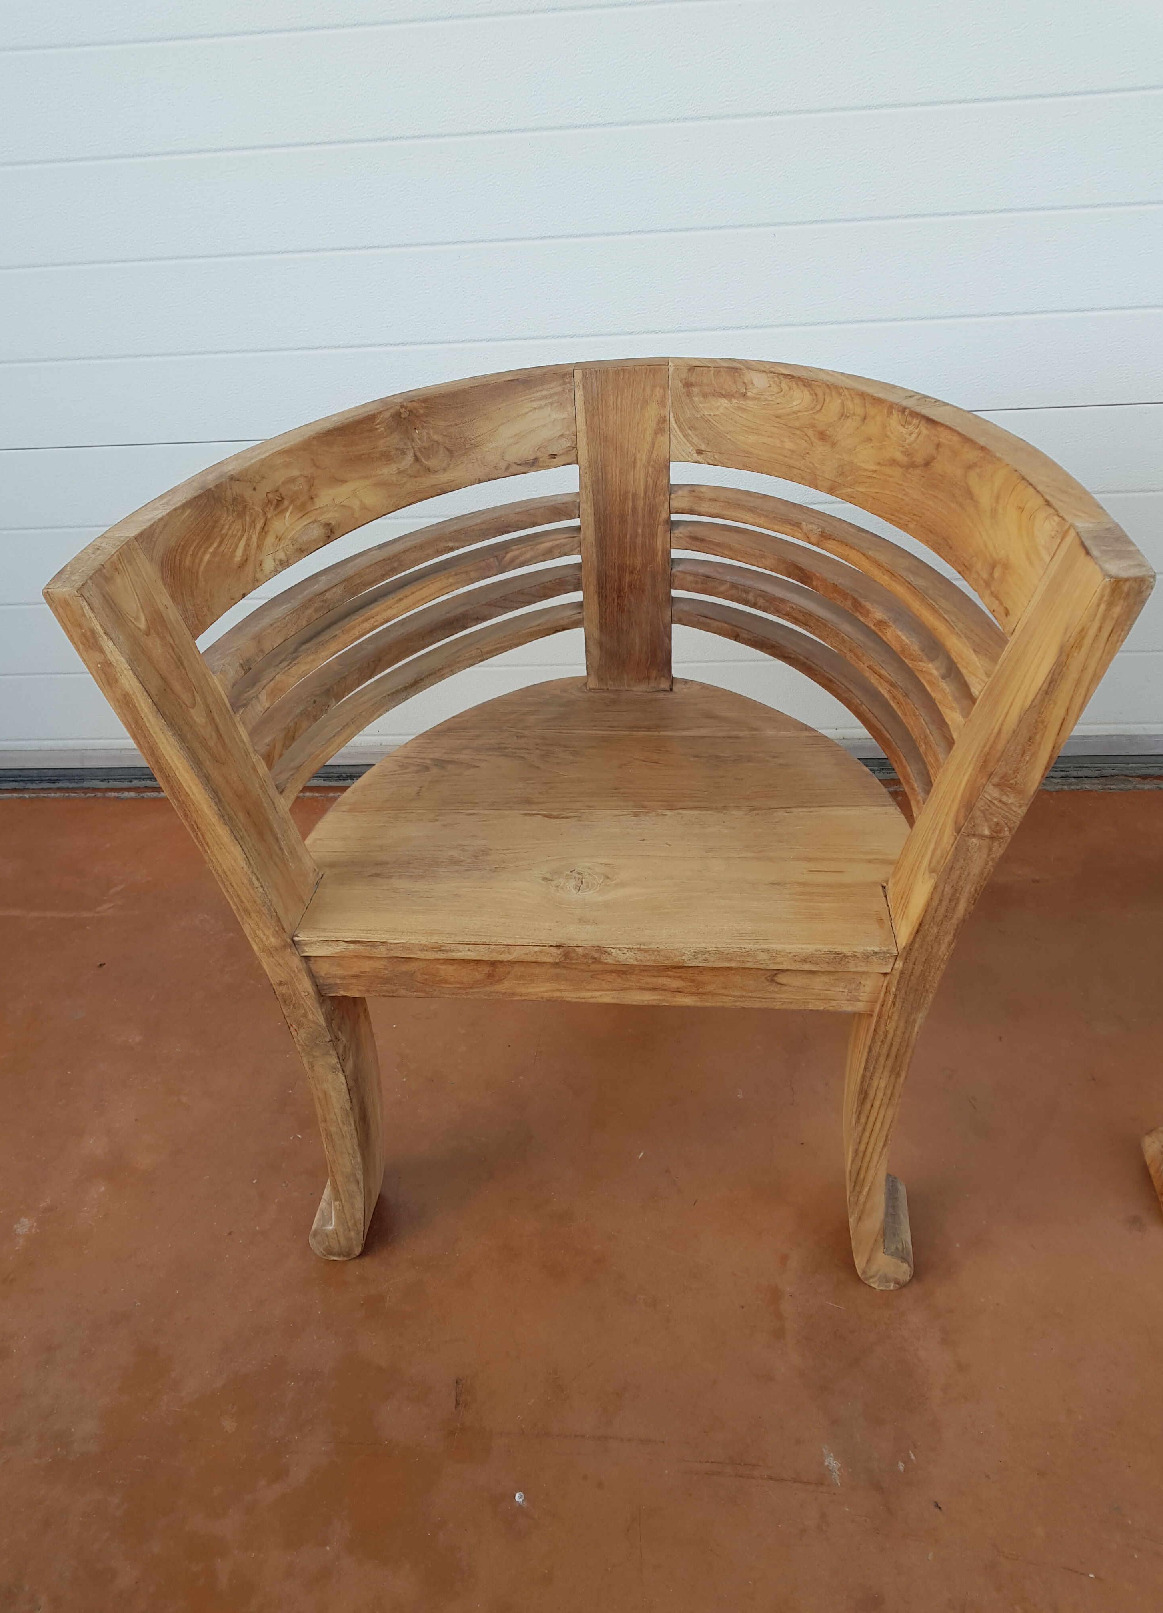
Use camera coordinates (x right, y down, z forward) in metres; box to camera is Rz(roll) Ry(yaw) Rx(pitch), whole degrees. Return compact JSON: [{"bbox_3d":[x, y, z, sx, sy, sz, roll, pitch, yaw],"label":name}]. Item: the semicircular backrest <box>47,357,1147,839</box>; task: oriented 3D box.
[{"bbox_3d":[0.029,-0.187,1.160,0.756,0.317,0.615,1,34,7],"label":"semicircular backrest"}]

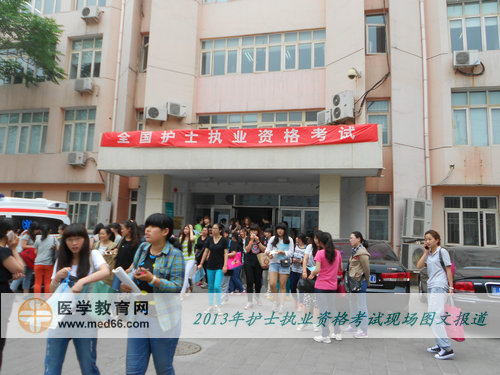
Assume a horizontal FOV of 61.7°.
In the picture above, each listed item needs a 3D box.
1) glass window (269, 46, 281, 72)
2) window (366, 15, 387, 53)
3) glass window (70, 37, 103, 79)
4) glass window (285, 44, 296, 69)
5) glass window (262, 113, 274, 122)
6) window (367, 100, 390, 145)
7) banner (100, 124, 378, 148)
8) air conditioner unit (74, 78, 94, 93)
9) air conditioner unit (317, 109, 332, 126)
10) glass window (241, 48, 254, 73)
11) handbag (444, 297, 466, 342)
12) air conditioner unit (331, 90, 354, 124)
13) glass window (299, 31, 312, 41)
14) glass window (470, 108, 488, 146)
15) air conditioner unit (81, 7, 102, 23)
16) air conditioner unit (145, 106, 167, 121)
[{"bbox_3d":[1.004,-5.254,17.160,0.519,1.130,0.100,0,-8,15],"label":"glass window"},{"bbox_3d":[4.706,-5.718,15.592,0.724,1.558,0.100,0,-8,15],"label":"window"},{"bbox_3d":[-7.658,-6.021,19.516,1.662,2.010,0.100,0,-8,15],"label":"glass window"},{"bbox_3d":[1.645,-5.280,16.998,0.513,1.079,0.100,0,-8,15],"label":"glass window"},{"bbox_3d":[0.780,-2.947,17.685,0.508,0.415,0.063,0,-8,14],"label":"glass window"},{"bbox_3d":[4.629,-2.315,15.101,0.820,1.630,0.090,0,-8,13],"label":"window"},{"bbox_3d":[-0.764,-1.706,14.522,9.946,0.703,0.052,0,-8,14],"label":"banner"},{"bbox_3d":[-7.571,-4.649,19.126,0.780,0.520,0.280,0,-8,14],"label":"air conditioner unit"},{"bbox_3d":[2.948,-2.633,15.978,0.290,0.550,0.770,8,-10,-36],"label":"air conditioner unit"},{"bbox_3d":[-0.099,-5.534,18.299,0.564,1.110,0.063,0,-8,14],"label":"glass window"},{"bbox_3d":[2.633,1.701,5.420,0.120,0.530,0.340,5,-8,-21],"label":"handbag"},{"bbox_3d":[3.450,-2.990,15.544,0.340,1.000,0.840,7,-9,-31],"label":"air conditioner unit"},{"bbox_3d":[2.235,-6.126,16.970,0.558,0.466,0.100,0,-8,15],"label":"glass window"},{"bbox_3d":[8.205,-2.155,14.985,0.540,1.400,0.080,0,-8,13],"label":"glass window"},{"bbox_3d":[-7.198,-7.903,18.970,0.770,0.510,0.290,0,-8,13],"label":"air conditioner unit"},{"bbox_3d":[-3.864,-3.027,17.364,0.820,0.530,0.300,6,-9,-24],"label":"air conditioner unit"}]

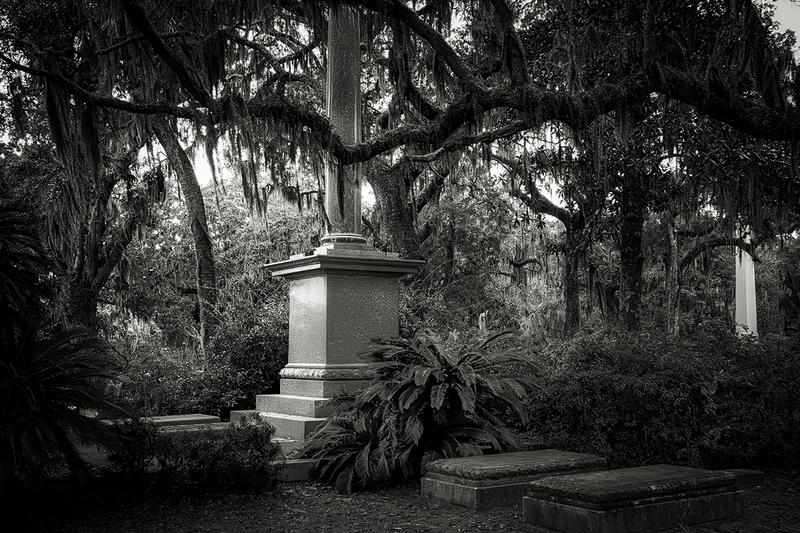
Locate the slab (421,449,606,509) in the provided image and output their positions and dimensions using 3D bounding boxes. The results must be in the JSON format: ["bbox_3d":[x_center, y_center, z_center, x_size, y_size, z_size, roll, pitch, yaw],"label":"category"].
[{"bbox_3d":[1.326,2.428,10.032,1.897,0.371,1.023,3,-7,-33],"label":"slab"}]

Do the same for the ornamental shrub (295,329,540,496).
[{"bbox_3d":[0.258,1.766,10.931,2.900,1.870,2.600,0,-5,0],"label":"ornamental shrub"}]

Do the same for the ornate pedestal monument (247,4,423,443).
[{"bbox_3d":[-0.875,-0.951,13.553,2.621,6.901,2.621,3,-7,-33],"label":"ornate pedestal monument"}]

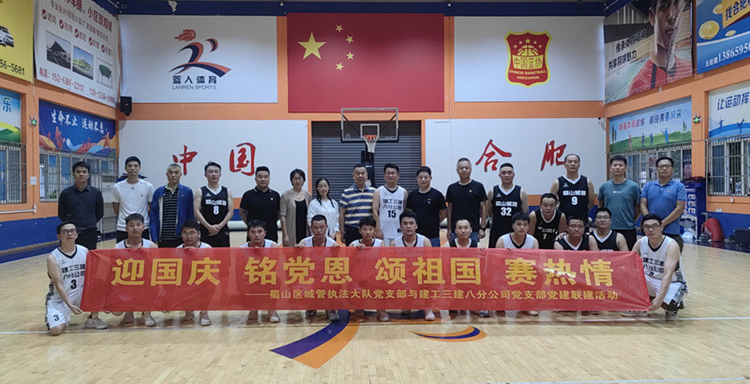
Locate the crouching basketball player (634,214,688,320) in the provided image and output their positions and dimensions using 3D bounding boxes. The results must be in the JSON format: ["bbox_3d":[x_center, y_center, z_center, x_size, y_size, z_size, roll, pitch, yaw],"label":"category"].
[{"bbox_3d":[3.141,0.787,6.428,0.600,1.102,0.620,0,0,22],"label":"crouching basketball player"}]

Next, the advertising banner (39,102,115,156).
[{"bbox_3d":[-8.846,-1.802,17.788,0.050,1.276,5.003,-1,1,-2],"label":"advertising banner"}]

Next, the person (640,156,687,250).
[{"bbox_3d":[3.548,0.474,7.167,0.540,1.798,0.330,0,1,12],"label":"person"}]

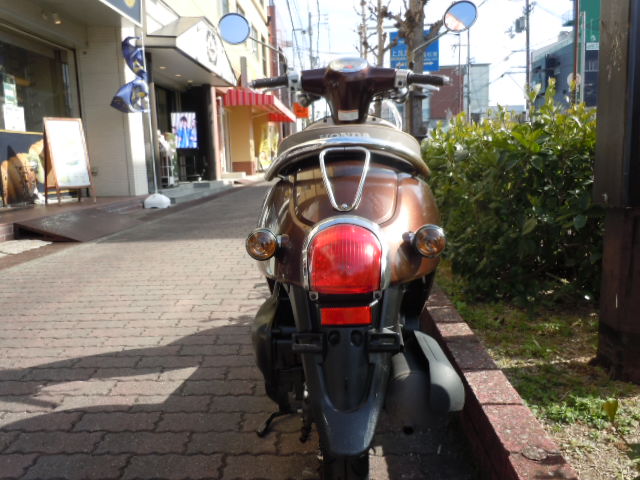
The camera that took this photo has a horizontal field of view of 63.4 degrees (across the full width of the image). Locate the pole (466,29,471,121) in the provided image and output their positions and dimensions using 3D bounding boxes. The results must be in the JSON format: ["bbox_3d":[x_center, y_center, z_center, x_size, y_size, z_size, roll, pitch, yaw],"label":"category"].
[{"bbox_3d":[13.264,-13.352,46.972,0.260,12.461,0.260,-1,9,3],"label":"pole"}]

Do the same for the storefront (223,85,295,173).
[{"bbox_3d":[-2.196,-3.869,19.470,1.850,2.900,7.000,-1,9,3],"label":"storefront"}]

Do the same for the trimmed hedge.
[{"bbox_3d":[0.986,-0.250,2.764,0.760,0.860,1.370,-1,9,3],"label":"trimmed hedge"}]

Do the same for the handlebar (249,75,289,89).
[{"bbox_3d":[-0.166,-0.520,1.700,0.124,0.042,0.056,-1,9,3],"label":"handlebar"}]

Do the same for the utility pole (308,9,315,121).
[{"bbox_3d":[-0.580,-12.401,42.975,0.260,12.515,0.260,-1,9,3],"label":"utility pole"}]

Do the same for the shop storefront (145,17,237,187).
[{"bbox_3d":[-2.976,-2.798,11.163,1.150,3.380,4.800,-1,9,3],"label":"shop storefront"}]

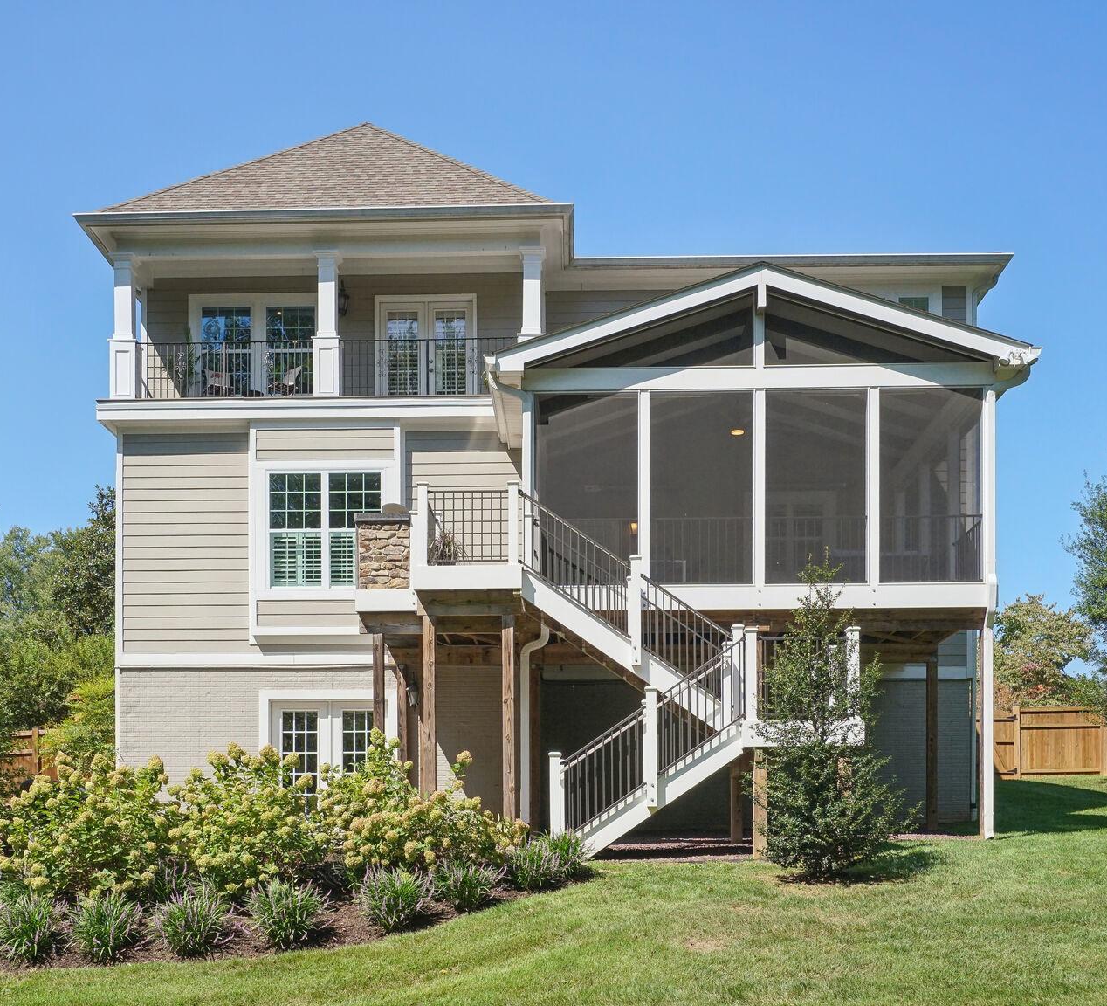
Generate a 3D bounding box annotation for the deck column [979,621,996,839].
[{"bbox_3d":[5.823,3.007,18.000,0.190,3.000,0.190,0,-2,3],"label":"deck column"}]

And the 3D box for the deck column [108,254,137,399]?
[{"bbox_3d":[-6.683,-2.725,20.800,0.410,2.260,0.410,0,-2,3],"label":"deck column"}]

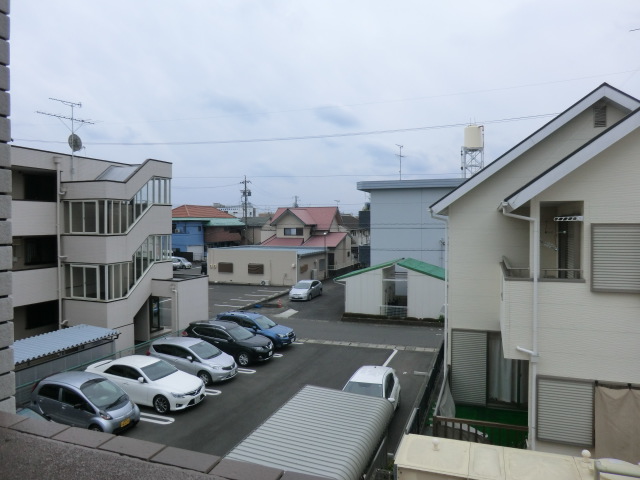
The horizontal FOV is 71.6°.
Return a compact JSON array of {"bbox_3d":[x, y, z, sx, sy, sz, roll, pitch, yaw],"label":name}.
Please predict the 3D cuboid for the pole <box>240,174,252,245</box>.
[{"bbox_3d":[-11.992,-3.510,71.920,1.900,13.700,1.000,1,2,20],"label":"pole"}]

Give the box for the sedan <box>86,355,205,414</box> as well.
[{"bbox_3d":[-6.326,5.065,16.281,4.730,1.440,1.800,1,2,24],"label":"sedan"}]

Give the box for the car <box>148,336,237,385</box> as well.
[{"bbox_3d":[-5.304,4.933,18.727,4.100,1.525,1.700,1,2,24],"label":"car"}]

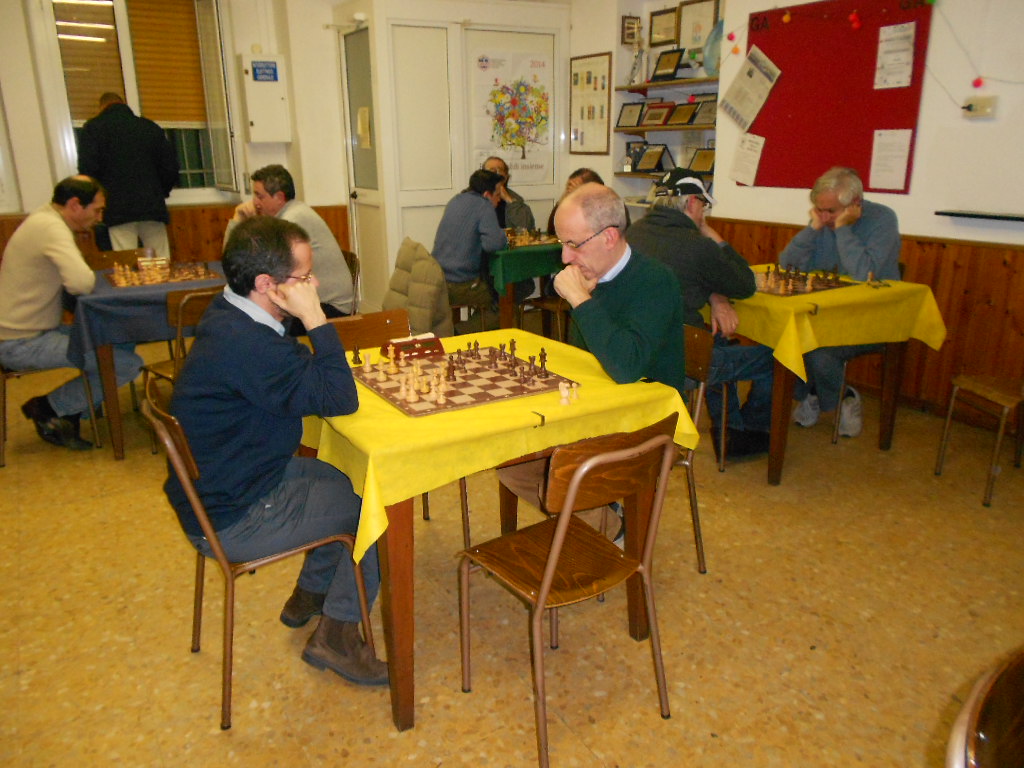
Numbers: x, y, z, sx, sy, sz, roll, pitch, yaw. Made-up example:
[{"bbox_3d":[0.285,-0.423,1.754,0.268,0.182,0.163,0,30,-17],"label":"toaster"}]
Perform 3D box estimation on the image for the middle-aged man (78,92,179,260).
[{"bbox_3d":[-2.595,-1.067,5.316,0.580,1.730,0.380,-10,19,-28],"label":"middle-aged man"}]

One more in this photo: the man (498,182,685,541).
[{"bbox_3d":[0.275,0.038,2.419,0.680,1.280,0.560,-10,20,-29],"label":"man"}]

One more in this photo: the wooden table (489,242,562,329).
[{"bbox_3d":[0.079,-0.590,5.324,0.860,0.775,0.860,-10,20,-29],"label":"wooden table"}]

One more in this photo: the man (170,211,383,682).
[{"bbox_3d":[-0.591,0.193,2.005,0.600,1.240,0.520,-10,19,-28],"label":"man"}]

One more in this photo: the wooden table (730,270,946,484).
[{"bbox_3d":[1.265,-0.102,3.709,0.860,0.775,0.860,-10,20,-29],"label":"wooden table"}]

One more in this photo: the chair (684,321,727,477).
[{"bbox_3d":[0.705,0.014,3.307,0.460,0.830,0.420,-12,20,-32],"label":"chair"}]

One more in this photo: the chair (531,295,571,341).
[{"bbox_3d":[0.319,-0.514,5.072,0.420,0.840,0.460,-14,21,-37],"label":"chair"}]

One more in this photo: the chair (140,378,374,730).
[{"bbox_3d":[-0.660,0.400,2.048,0.470,0.820,0.430,-10,20,-29],"label":"chair"}]

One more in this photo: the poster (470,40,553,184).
[{"bbox_3d":[0.007,-2.155,6.266,0.700,1.000,0.020,-9,19,-27],"label":"poster"}]

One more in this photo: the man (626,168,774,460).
[{"bbox_3d":[0.852,-0.275,3.408,0.740,1.290,0.540,-10,19,-28],"label":"man"}]

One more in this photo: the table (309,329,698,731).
[{"bbox_3d":[-0.144,0.344,2.296,0.860,0.775,0.860,-10,20,-29],"label":"table"}]

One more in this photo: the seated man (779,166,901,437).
[{"bbox_3d":[1.596,-0.402,3.830,0.700,1.310,0.540,-14,21,-37],"label":"seated man"}]

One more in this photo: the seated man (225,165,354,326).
[{"bbox_3d":[-1.256,-0.579,4.488,0.720,1.330,0.540,-10,19,-29],"label":"seated man"}]

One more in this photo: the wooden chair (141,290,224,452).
[{"bbox_3d":[-1.489,-0.064,3.628,0.460,0.840,0.420,15,23,42],"label":"wooden chair"}]

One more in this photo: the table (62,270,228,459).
[{"bbox_3d":[-1.742,-0.184,4.145,0.900,0.790,0.880,-11,19,-31],"label":"table"}]

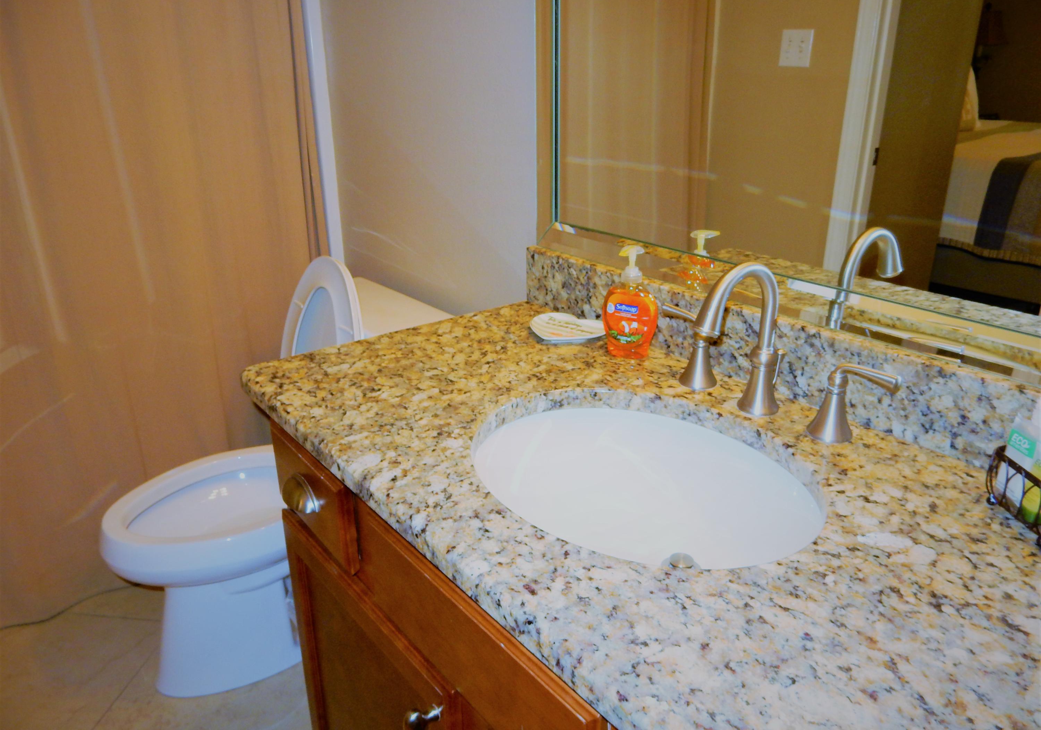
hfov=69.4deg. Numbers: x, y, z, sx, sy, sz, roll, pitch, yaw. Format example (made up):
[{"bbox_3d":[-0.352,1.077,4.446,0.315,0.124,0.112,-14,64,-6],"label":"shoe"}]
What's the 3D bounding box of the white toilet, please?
[{"bbox_3d":[-0.535,0.219,1.696,0.735,0.885,0.460,-17,27,-35],"label":"white toilet"}]

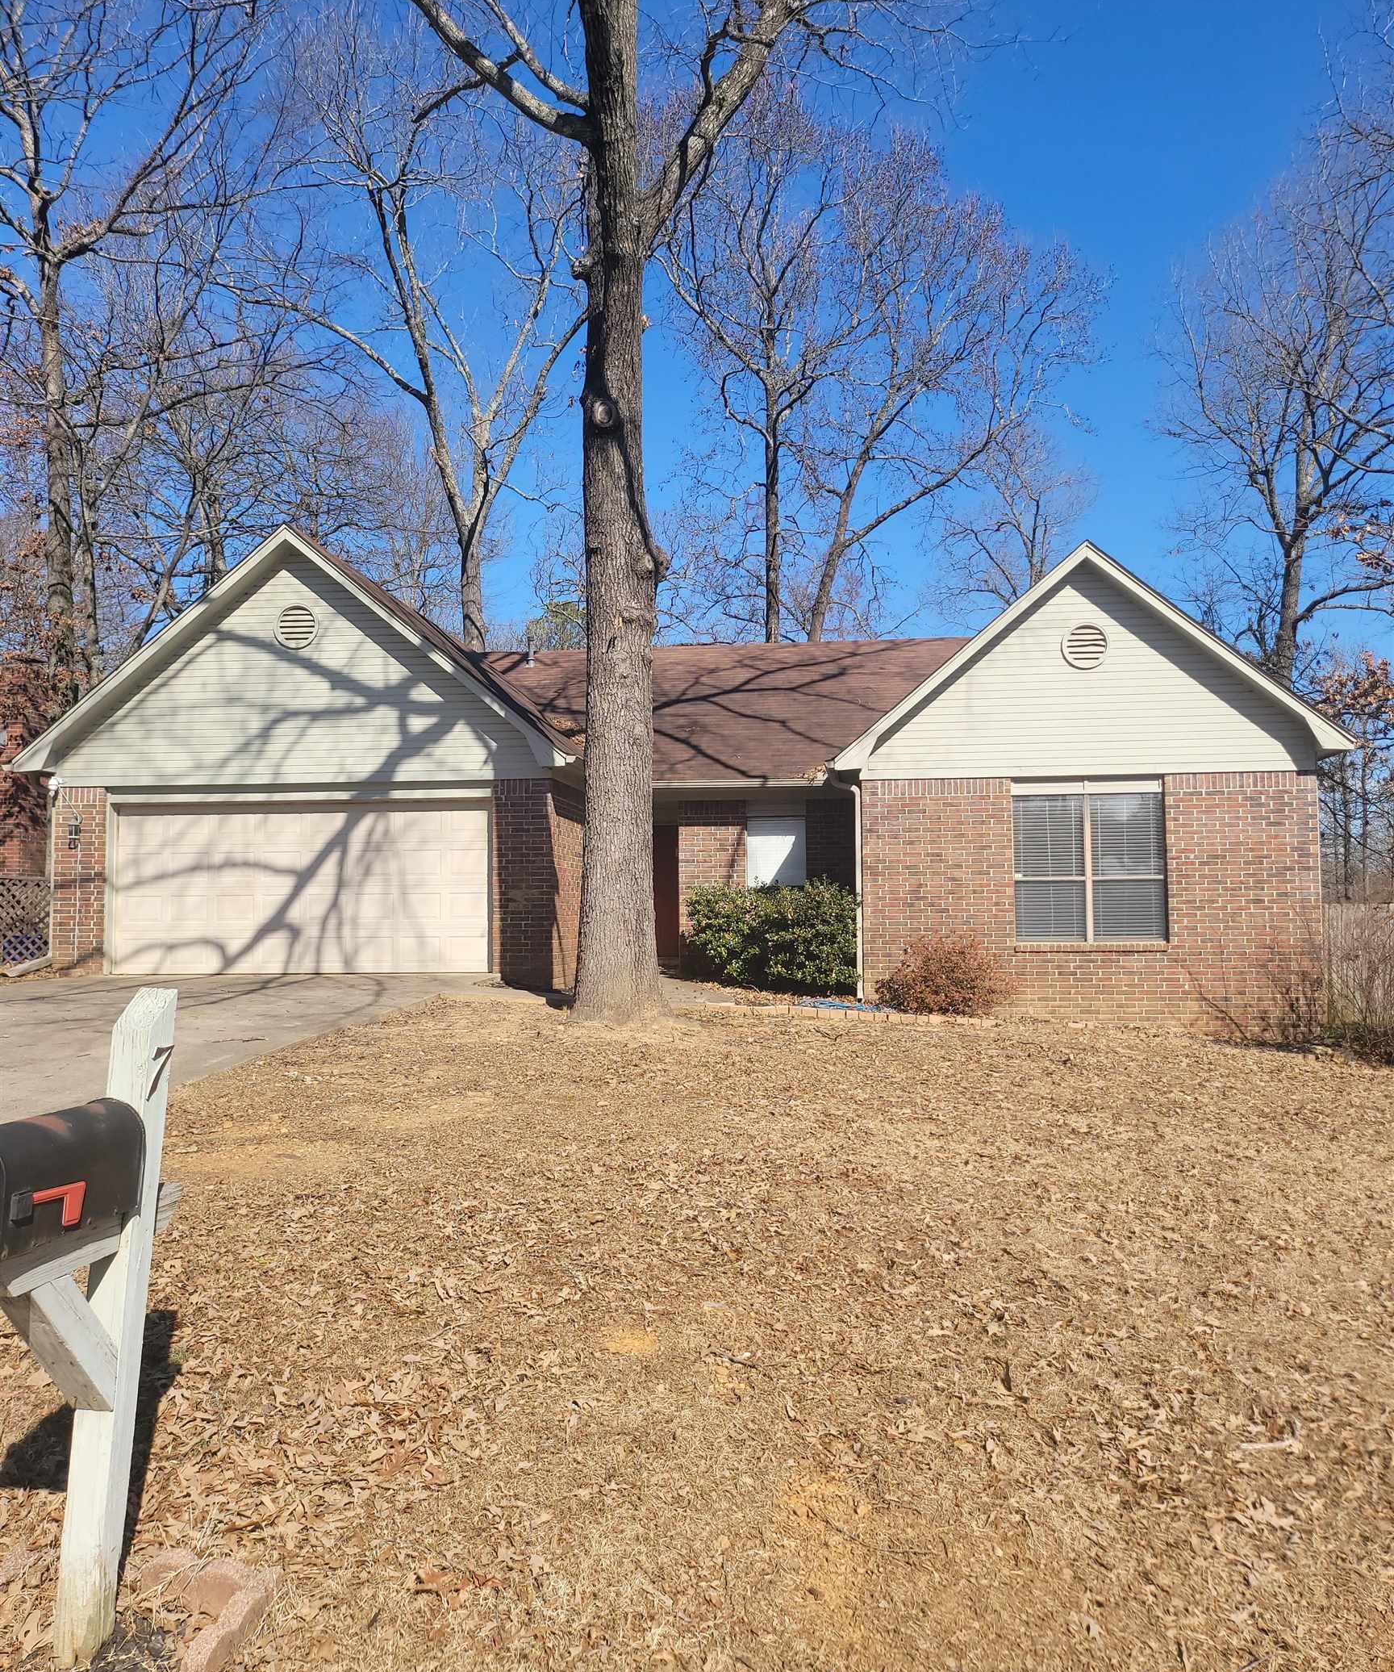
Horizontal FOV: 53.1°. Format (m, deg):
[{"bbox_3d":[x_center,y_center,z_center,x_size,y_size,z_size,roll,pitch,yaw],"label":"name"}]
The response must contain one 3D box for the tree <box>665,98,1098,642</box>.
[{"bbox_3d":[4.931,-8.547,38.188,12.010,23.520,11.410,-1,-3,7],"label":"tree"}]

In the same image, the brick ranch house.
[{"bbox_3d":[0.269,-0.496,22.719,16.550,6.150,12.550,-1,-3,7],"label":"brick ranch house"}]

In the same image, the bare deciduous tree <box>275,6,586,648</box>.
[{"bbox_3d":[-6.565,-9.096,35.593,8.830,24.540,8.380,-1,-3,7],"label":"bare deciduous tree"}]

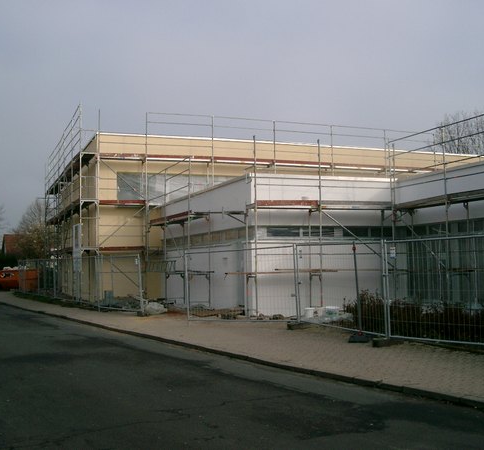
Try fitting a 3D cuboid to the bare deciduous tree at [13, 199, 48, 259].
[{"bbox_3d":[-19.320,1.475,59.999,5.000,7.895,5.000,0,-3,-18],"label":"bare deciduous tree"}]

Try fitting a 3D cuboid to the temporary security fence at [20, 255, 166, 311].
[{"bbox_3d":[-8.658,2.520,30.106,0.700,2.000,21.200,1,-4,-29],"label":"temporary security fence"}]

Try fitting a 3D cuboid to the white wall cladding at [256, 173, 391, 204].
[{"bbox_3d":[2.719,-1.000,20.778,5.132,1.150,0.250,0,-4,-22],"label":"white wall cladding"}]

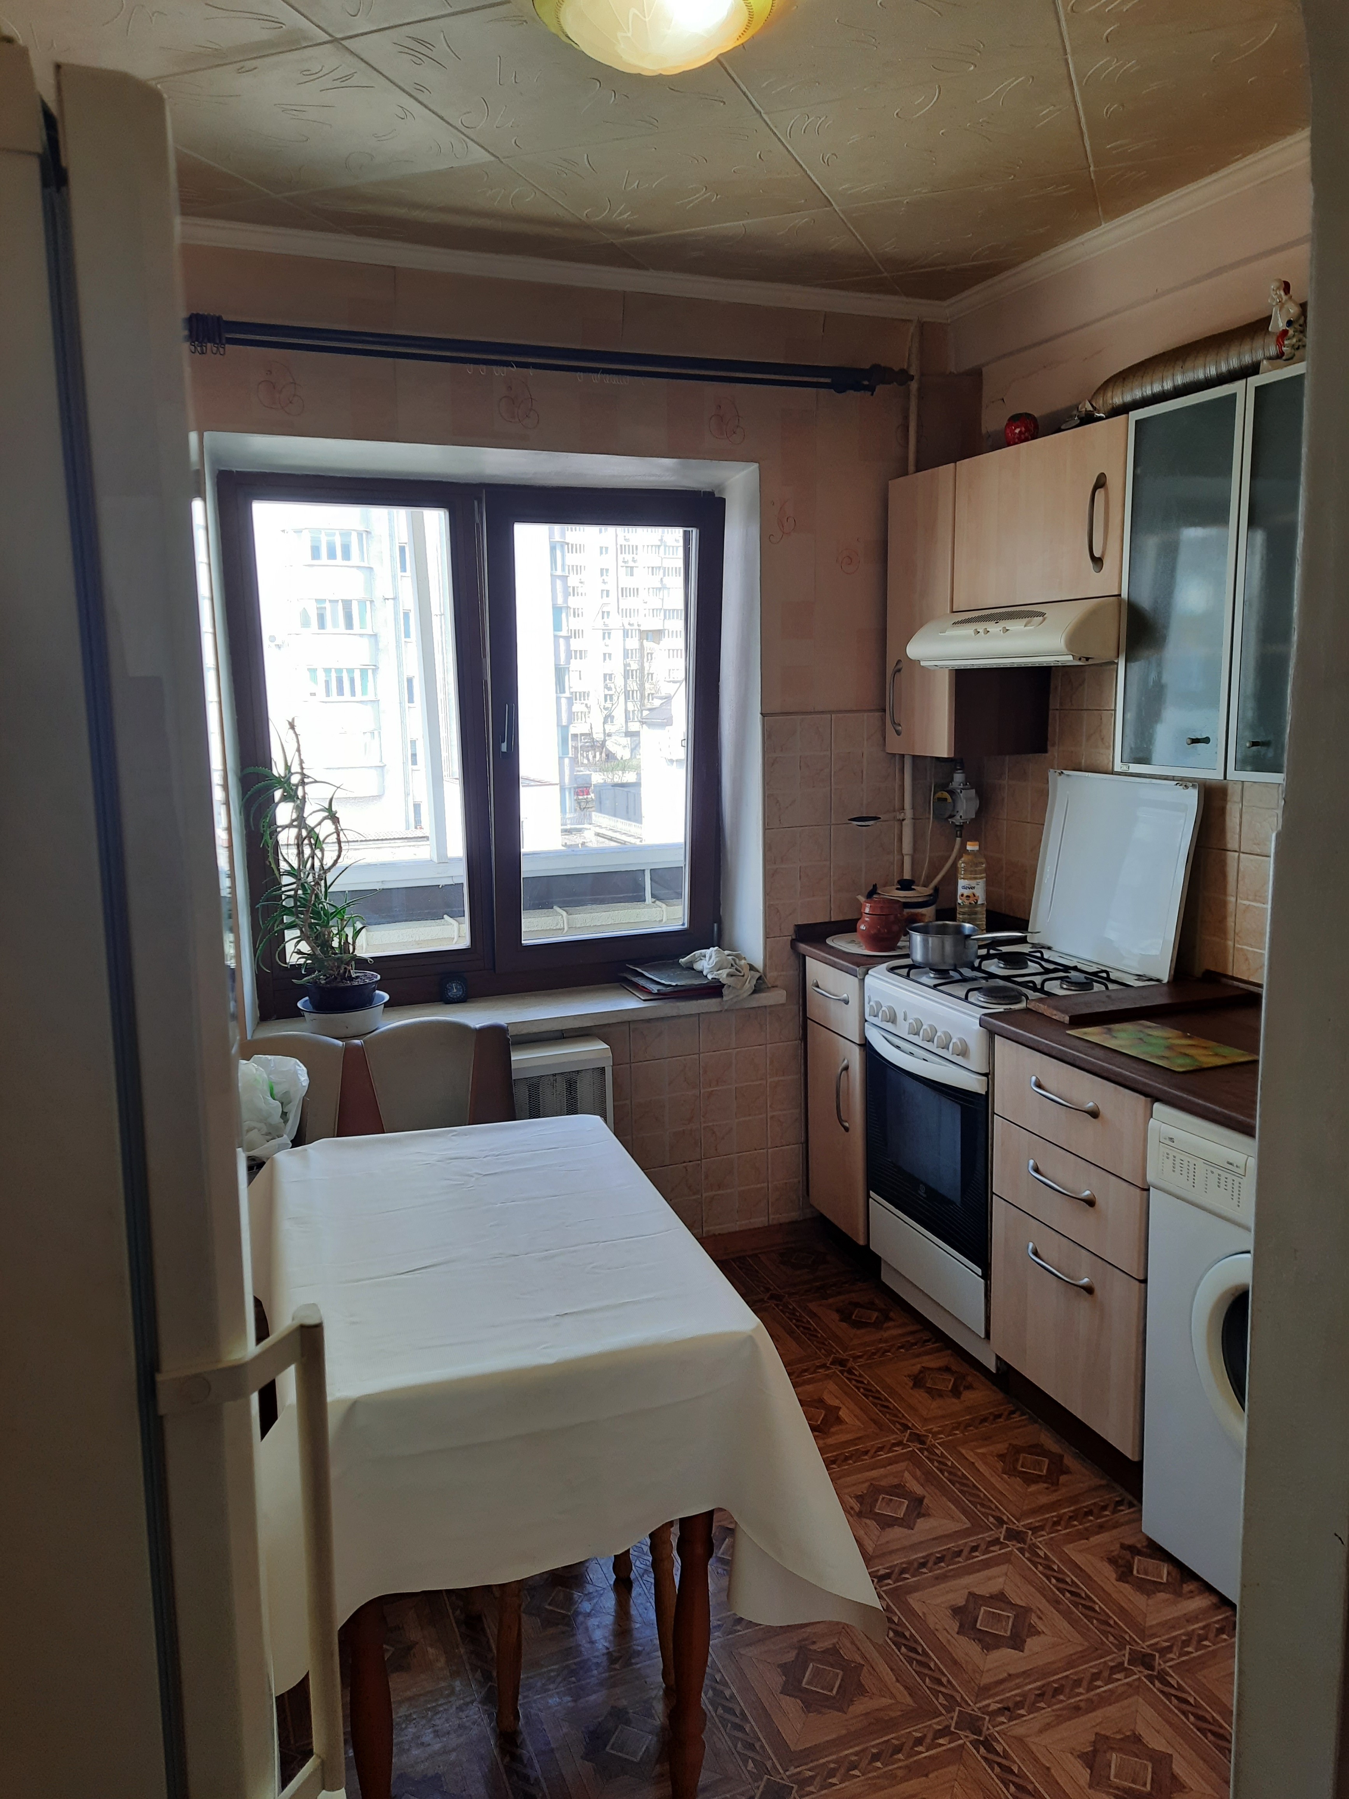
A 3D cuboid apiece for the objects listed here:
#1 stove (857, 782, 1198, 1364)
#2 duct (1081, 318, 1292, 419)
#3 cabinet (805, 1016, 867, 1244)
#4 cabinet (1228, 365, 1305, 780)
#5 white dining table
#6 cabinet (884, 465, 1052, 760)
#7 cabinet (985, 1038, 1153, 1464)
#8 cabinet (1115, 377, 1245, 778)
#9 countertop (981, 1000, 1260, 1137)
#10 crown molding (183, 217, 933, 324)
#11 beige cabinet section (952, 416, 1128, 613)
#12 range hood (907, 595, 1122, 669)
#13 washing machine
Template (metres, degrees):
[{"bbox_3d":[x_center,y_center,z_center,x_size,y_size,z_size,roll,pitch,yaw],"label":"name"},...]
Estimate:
[{"bbox_3d":[0.825,0.393,3.029,0.590,1.340,0.500,-6,11,-22],"label":"stove"},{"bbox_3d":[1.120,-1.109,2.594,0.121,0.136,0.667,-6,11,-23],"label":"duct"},{"bbox_3d":[0.701,0.608,3.559,0.556,0.552,0.300,-6,11,-23],"label":"cabinet"},{"bbox_3d":[1.279,-0.595,2.311,0.313,0.742,0.303,-6,11,-23],"label":"cabinet"},{"bbox_3d":[-0.263,0.897,2.046,0.670,0.755,1.020,-5,11,-17],"label":"white dining table"},{"bbox_3d":[0.767,-0.747,3.288,0.300,0.716,0.300,-6,11,-22],"label":"cabinet"},{"bbox_3d":[1.062,0.668,2.671,0.576,0.738,0.456,-6,11,-23],"label":"cabinet"},{"bbox_3d":[1.114,-0.615,2.490,0.300,0.716,0.300,-6,11,-22],"label":"cabinet"},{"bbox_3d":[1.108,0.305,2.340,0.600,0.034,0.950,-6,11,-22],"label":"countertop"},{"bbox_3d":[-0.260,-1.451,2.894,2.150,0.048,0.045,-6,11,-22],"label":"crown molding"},{"bbox_3d":[0.945,-0.857,2.857,0.305,0.355,0.598,-5,11,-21],"label":"beige cabinet section"},{"bbox_3d":[0.910,-0.628,2.967,0.465,0.136,0.583,-6,11,-23],"label":"range hood"},{"bbox_3d":[1.235,0.806,2.146,0.515,0.842,0.598,-6,11,-23],"label":"washing machine"}]

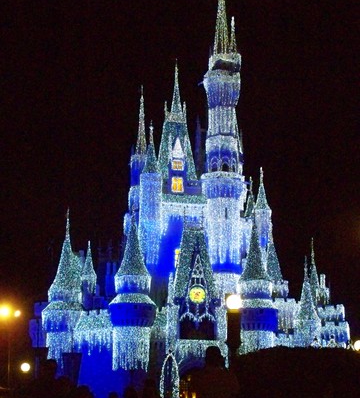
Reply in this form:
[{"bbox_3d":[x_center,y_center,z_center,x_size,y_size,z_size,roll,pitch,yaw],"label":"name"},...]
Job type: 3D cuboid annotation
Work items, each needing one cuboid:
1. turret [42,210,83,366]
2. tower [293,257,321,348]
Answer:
[{"bbox_3d":[-10.979,8.366,96.000,3.724,14.569,3.724,1,-11,-8],"label":"turret"},{"bbox_3d":[11.868,9.909,94.227,2.420,9.240,2.420,1,-13,-6],"label":"tower"}]

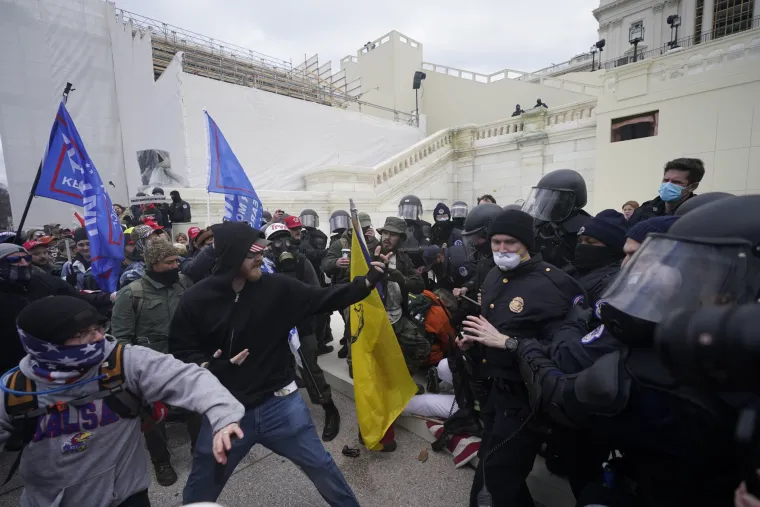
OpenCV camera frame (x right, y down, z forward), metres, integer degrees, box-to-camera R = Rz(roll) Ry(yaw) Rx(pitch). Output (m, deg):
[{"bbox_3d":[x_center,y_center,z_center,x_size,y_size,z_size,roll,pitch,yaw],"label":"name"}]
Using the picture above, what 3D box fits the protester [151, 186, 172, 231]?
[{"bbox_3d":[-5.026,-0.601,7.700,0.550,1.780,0.400,-5,7,-26],"label":"protester"}]

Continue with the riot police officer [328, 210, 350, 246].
[{"bbox_3d":[-0.544,0.310,4.650,0.580,1.810,0.420,-3,6,-12],"label":"riot police officer"}]

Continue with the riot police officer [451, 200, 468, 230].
[{"bbox_3d":[1.271,0.151,5.400,0.580,1.860,0.420,0,7,14],"label":"riot police officer"}]

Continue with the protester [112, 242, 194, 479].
[{"bbox_3d":[-1.720,0.782,2.600,0.420,1.770,0.600,4,8,41],"label":"protester"}]

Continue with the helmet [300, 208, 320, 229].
[{"bbox_3d":[-0.988,-0.497,4.800,0.270,0.280,0.320,-1,6,3],"label":"helmet"}]

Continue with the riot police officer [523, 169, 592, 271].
[{"bbox_3d":[1.144,0.475,2.050,0.480,1.900,0.600,-4,7,-20],"label":"riot police officer"}]

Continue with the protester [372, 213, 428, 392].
[{"bbox_3d":[0.187,0.481,3.420,0.600,1.700,0.550,0,7,18],"label":"protester"}]

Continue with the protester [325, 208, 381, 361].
[{"bbox_3d":[-0.356,0.373,4.220,0.660,1.770,0.480,-4,7,-23],"label":"protester"}]

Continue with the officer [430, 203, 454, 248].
[{"bbox_3d":[0.856,0.255,4.700,0.570,1.830,0.420,0,6,13],"label":"officer"}]

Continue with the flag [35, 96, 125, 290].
[{"bbox_3d":[-2.518,-0.481,2.850,0.600,1.520,0.340,-6,8,-37],"label":"flag"}]

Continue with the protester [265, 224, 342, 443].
[{"bbox_3d":[-0.725,0.656,3.080,0.700,1.860,0.580,-3,6,-9],"label":"protester"}]

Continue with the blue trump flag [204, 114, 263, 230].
[{"bbox_3d":[-1.615,-0.888,3.750,0.600,1.360,0.320,-4,7,-22],"label":"blue trump flag"}]

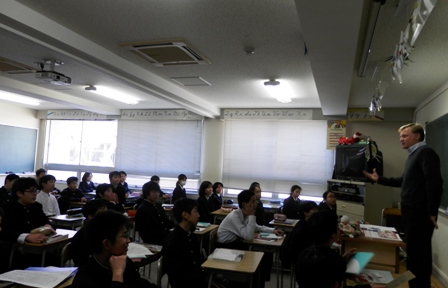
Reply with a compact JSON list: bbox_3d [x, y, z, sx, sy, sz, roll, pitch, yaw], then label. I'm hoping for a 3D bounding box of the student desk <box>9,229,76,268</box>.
[{"bbox_3d":[-1.637,1.245,3.091,0.420,0.710,0.630,2,-5,16],"label":"student desk"}]

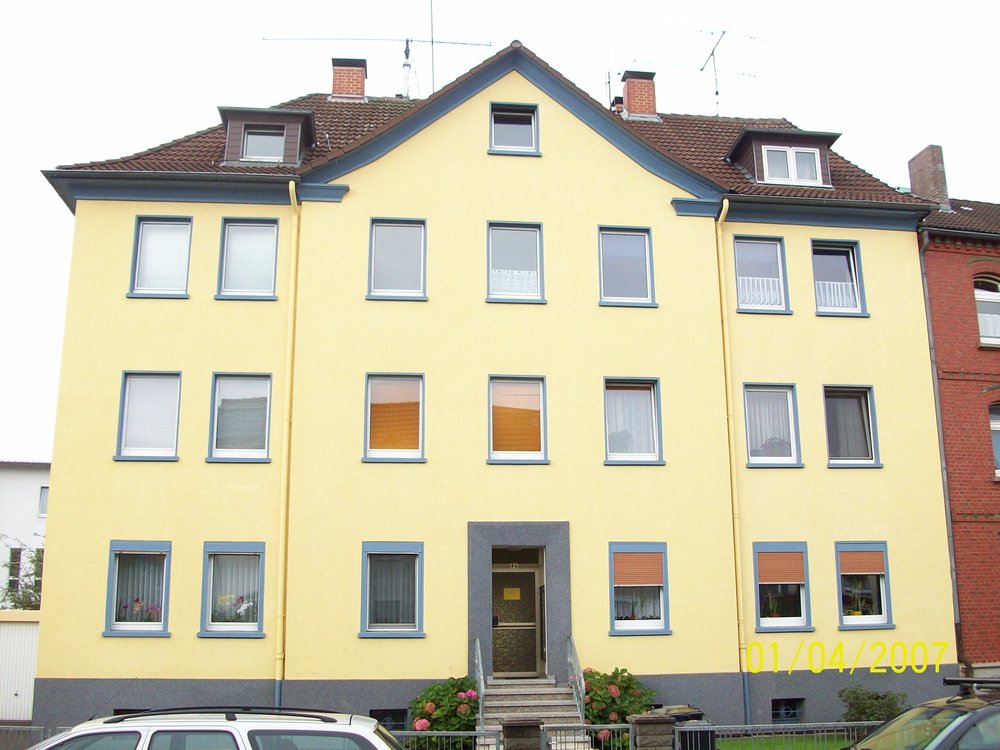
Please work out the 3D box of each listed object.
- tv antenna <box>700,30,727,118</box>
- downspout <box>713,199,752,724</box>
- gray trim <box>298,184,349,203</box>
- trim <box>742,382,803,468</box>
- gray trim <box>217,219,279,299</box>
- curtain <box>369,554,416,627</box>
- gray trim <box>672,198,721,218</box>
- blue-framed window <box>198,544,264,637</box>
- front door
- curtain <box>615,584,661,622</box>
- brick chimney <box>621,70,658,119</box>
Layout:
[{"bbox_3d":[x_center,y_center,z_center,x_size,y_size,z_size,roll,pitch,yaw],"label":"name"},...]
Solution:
[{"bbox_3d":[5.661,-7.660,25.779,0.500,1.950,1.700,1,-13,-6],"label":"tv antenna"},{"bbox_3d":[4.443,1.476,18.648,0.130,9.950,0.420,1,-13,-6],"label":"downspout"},{"bbox_3d":[-3.360,-3.465,18.749,0.950,0.310,0.250,1,-13,-6],"label":"gray trim"},{"bbox_3d":[5.274,0.981,19.034,1.170,1.680,0.200,1,-13,-6],"label":"trim"},{"bbox_3d":[-4.757,-2.184,18.625,1.170,1.670,0.200,1,-13,-6],"label":"gray trim"},{"bbox_3d":[-1.925,3.862,17.631,0.833,1.256,0.070,1,-13,-6],"label":"curtain"},{"bbox_3d":[3.891,-3.286,19.464,1.015,0.273,0.200,1,-12,-6],"label":"gray trim"},{"bbox_3d":[-4.678,3.780,17.307,1.136,1.647,0.150,1,-12,-6],"label":"blue-framed window"},{"bbox_3d":[0.312,4.351,18.031,0.970,2.320,0.120,1,-13,-6],"label":"front door"},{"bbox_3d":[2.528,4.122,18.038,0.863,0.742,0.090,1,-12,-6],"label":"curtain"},{"bbox_3d":[3.577,-7.012,25.127,0.820,1.200,0.750,1,-13,-6],"label":"brick chimney"}]

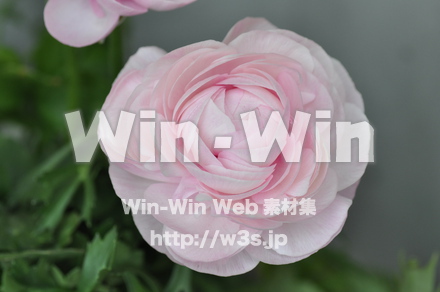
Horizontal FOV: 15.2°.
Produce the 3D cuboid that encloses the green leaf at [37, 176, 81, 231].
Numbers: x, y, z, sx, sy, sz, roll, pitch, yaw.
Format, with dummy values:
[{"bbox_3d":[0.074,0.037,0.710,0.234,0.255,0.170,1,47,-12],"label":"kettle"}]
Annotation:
[{"bbox_3d":[-0.061,0.022,0.620,0.006,0.026,0.006,40,9,4],"label":"green leaf"}]

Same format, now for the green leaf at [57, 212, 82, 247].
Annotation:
[{"bbox_3d":[-0.052,0.029,0.575,0.005,0.005,0.013,29,68,3],"label":"green leaf"}]

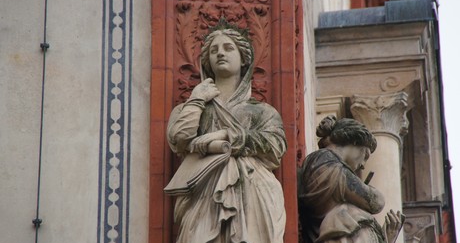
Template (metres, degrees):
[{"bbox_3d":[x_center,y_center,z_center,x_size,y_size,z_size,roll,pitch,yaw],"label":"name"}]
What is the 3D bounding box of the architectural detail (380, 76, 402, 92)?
[{"bbox_3d":[0.906,-0.214,21.600,0.115,0.115,0.040,-4,-40,5],"label":"architectural detail"}]

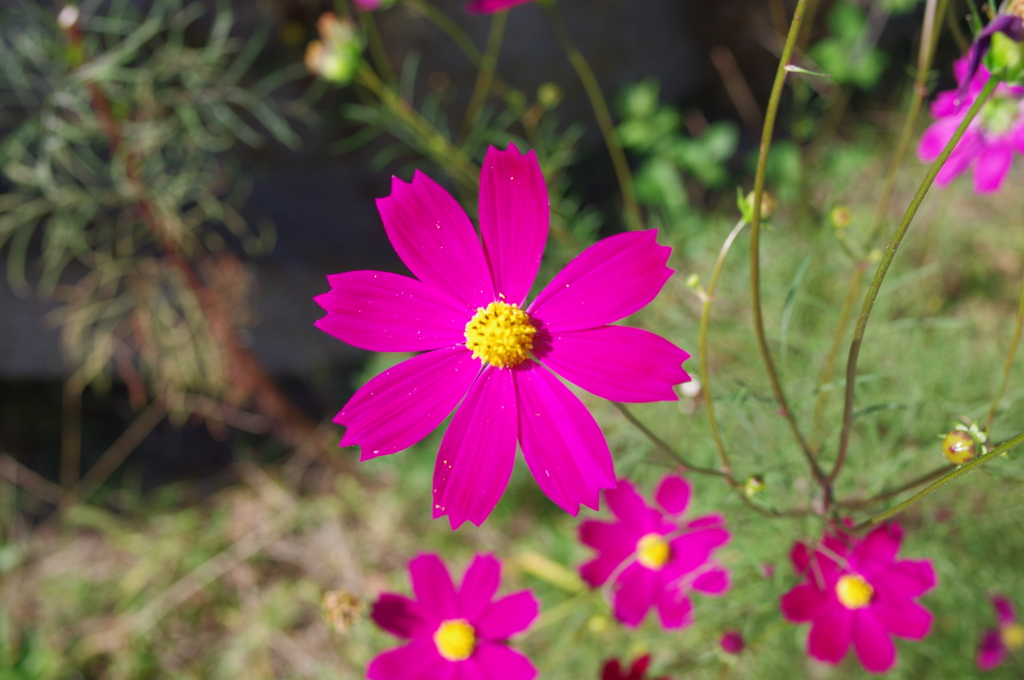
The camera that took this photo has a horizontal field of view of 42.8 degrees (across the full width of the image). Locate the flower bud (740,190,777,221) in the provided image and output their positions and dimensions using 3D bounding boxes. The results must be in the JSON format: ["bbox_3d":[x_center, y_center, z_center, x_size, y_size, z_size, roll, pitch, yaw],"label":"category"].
[{"bbox_3d":[0.066,-0.036,0.352,0.009,0.009,0.009,43,27,0],"label":"flower bud"}]

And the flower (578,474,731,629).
[{"bbox_3d":[0.062,0.092,0.570,0.065,0.019,0.066,5,74,8],"label":"flower"}]

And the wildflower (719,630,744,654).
[{"bbox_3d":[0.097,0.133,0.575,0.009,0.011,0.009,0,30,0],"label":"wildflower"}]

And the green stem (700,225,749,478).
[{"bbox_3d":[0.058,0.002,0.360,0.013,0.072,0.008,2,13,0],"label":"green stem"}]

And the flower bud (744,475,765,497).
[{"bbox_3d":[0.070,0.042,0.375,0.006,0.006,0.006,13,27,0],"label":"flower bud"}]

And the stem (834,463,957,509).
[{"bbox_3d":[0.111,0.042,0.380,0.004,0.043,0.004,3,69,-40],"label":"stem"}]

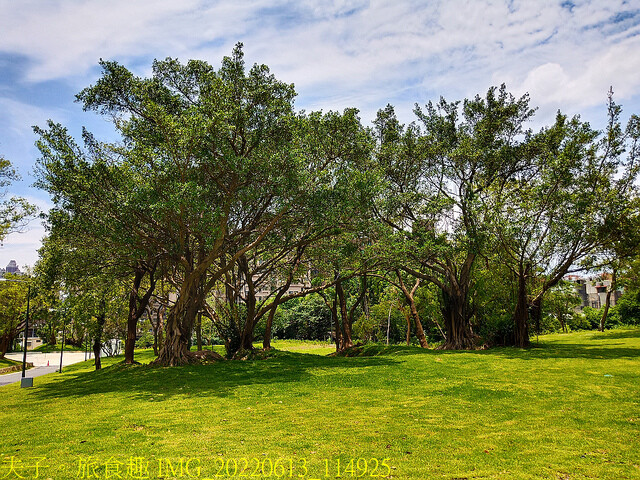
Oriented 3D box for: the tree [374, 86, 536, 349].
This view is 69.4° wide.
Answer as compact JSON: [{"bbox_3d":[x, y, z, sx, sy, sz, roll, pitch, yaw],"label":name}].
[{"bbox_3d":[4.900,-0.920,16.800,6.000,9.500,5.700,0,-6,0],"label":"tree"}]

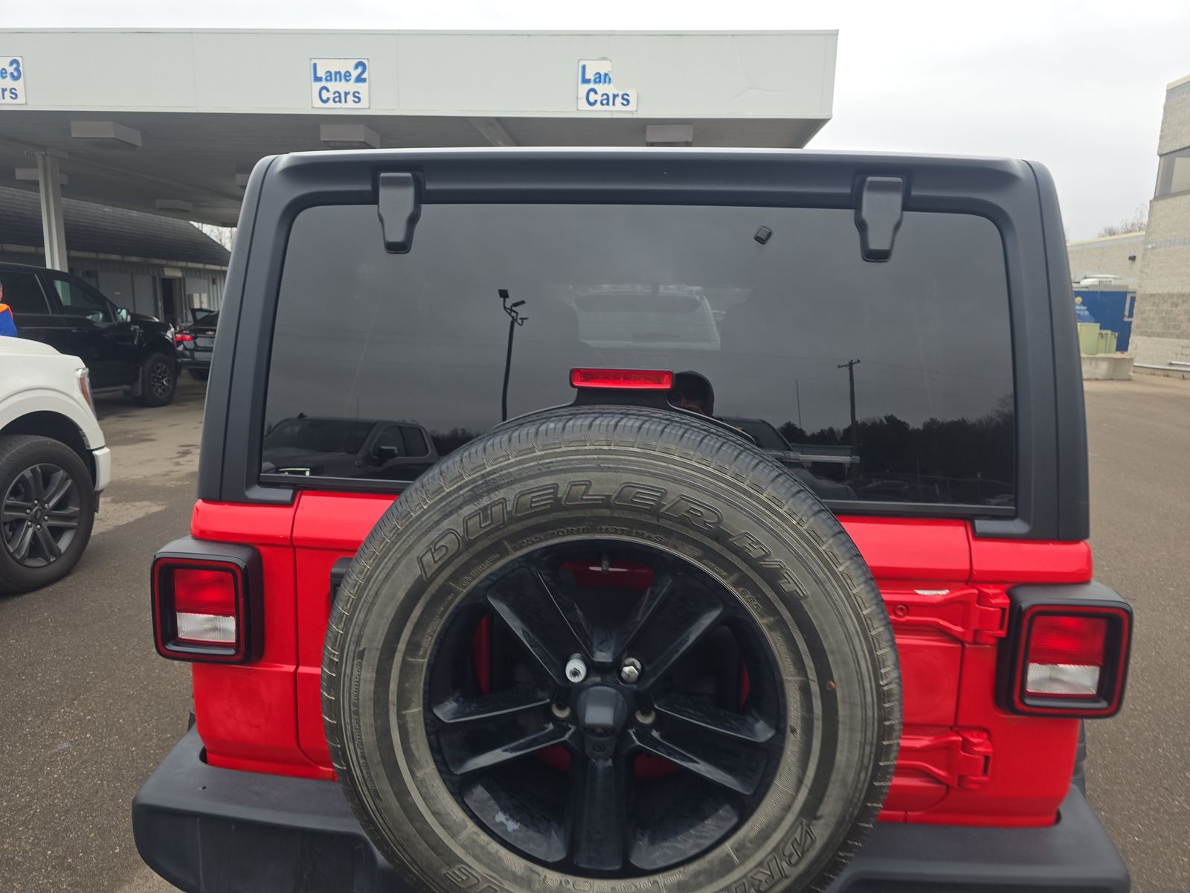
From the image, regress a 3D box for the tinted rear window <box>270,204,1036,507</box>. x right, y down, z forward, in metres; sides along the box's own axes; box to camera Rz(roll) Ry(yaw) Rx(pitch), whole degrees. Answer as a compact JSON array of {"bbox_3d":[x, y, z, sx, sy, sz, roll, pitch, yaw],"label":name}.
[{"bbox_3d":[0.059,-0.155,1.326,1.260,0.485,0.050,2,2,4],"label":"tinted rear window"}]

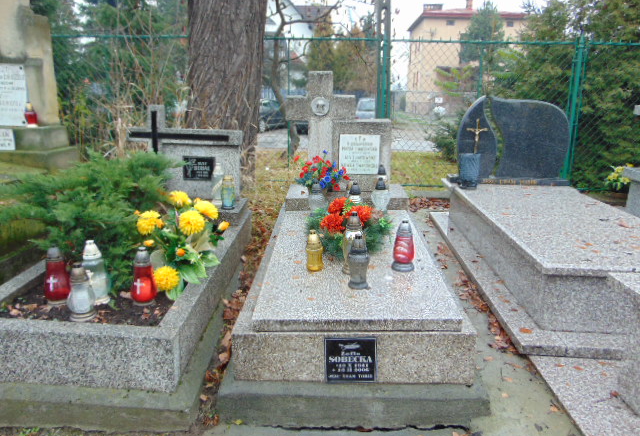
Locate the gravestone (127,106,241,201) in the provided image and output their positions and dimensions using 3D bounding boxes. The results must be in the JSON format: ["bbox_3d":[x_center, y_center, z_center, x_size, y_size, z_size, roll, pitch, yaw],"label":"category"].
[{"bbox_3d":[-0.985,-0.489,3.494,0.837,0.719,0.138,1,17,1],"label":"gravestone"}]

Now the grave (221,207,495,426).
[{"bbox_3d":[0.158,0.420,2.688,1.113,0.453,1.655,1,17,1],"label":"grave"}]

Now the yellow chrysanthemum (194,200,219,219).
[{"bbox_3d":[-0.560,-0.042,2.280,0.108,0.085,0.100,1,17,1],"label":"yellow chrysanthemum"}]

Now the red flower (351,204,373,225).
[{"bbox_3d":[0.247,-0.021,2.750,0.125,0.115,0.120,1,17,1],"label":"red flower"}]

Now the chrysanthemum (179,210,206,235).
[{"bbox_3d":[-0.615,0.022,2.230,0.122,0.105,0.112,1,17,1],"label":"chrysanthemum"}]

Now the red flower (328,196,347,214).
[{"bbox_3d":[0.107,-0.076,2.830,0.110,0.105,0.110,1,17,1],"label":"red flower"}]

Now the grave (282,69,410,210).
[{"bbox_3d":[0.207,-0.575,3.421,0.896,0.985,0.374,1,17,1],"label":"grave"}]

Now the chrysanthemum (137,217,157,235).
[{"bbox_3d":[-0.856,0.037,2.280,0.097,0.085,0.090,1,17,1],"label":"chrysanthemum"}]

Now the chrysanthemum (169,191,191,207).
[{"bbox_3d":[-0.709,-0.099,2.350,0.110,0.080,0.100,1,17,1],"label":"chrysanthemum"}]

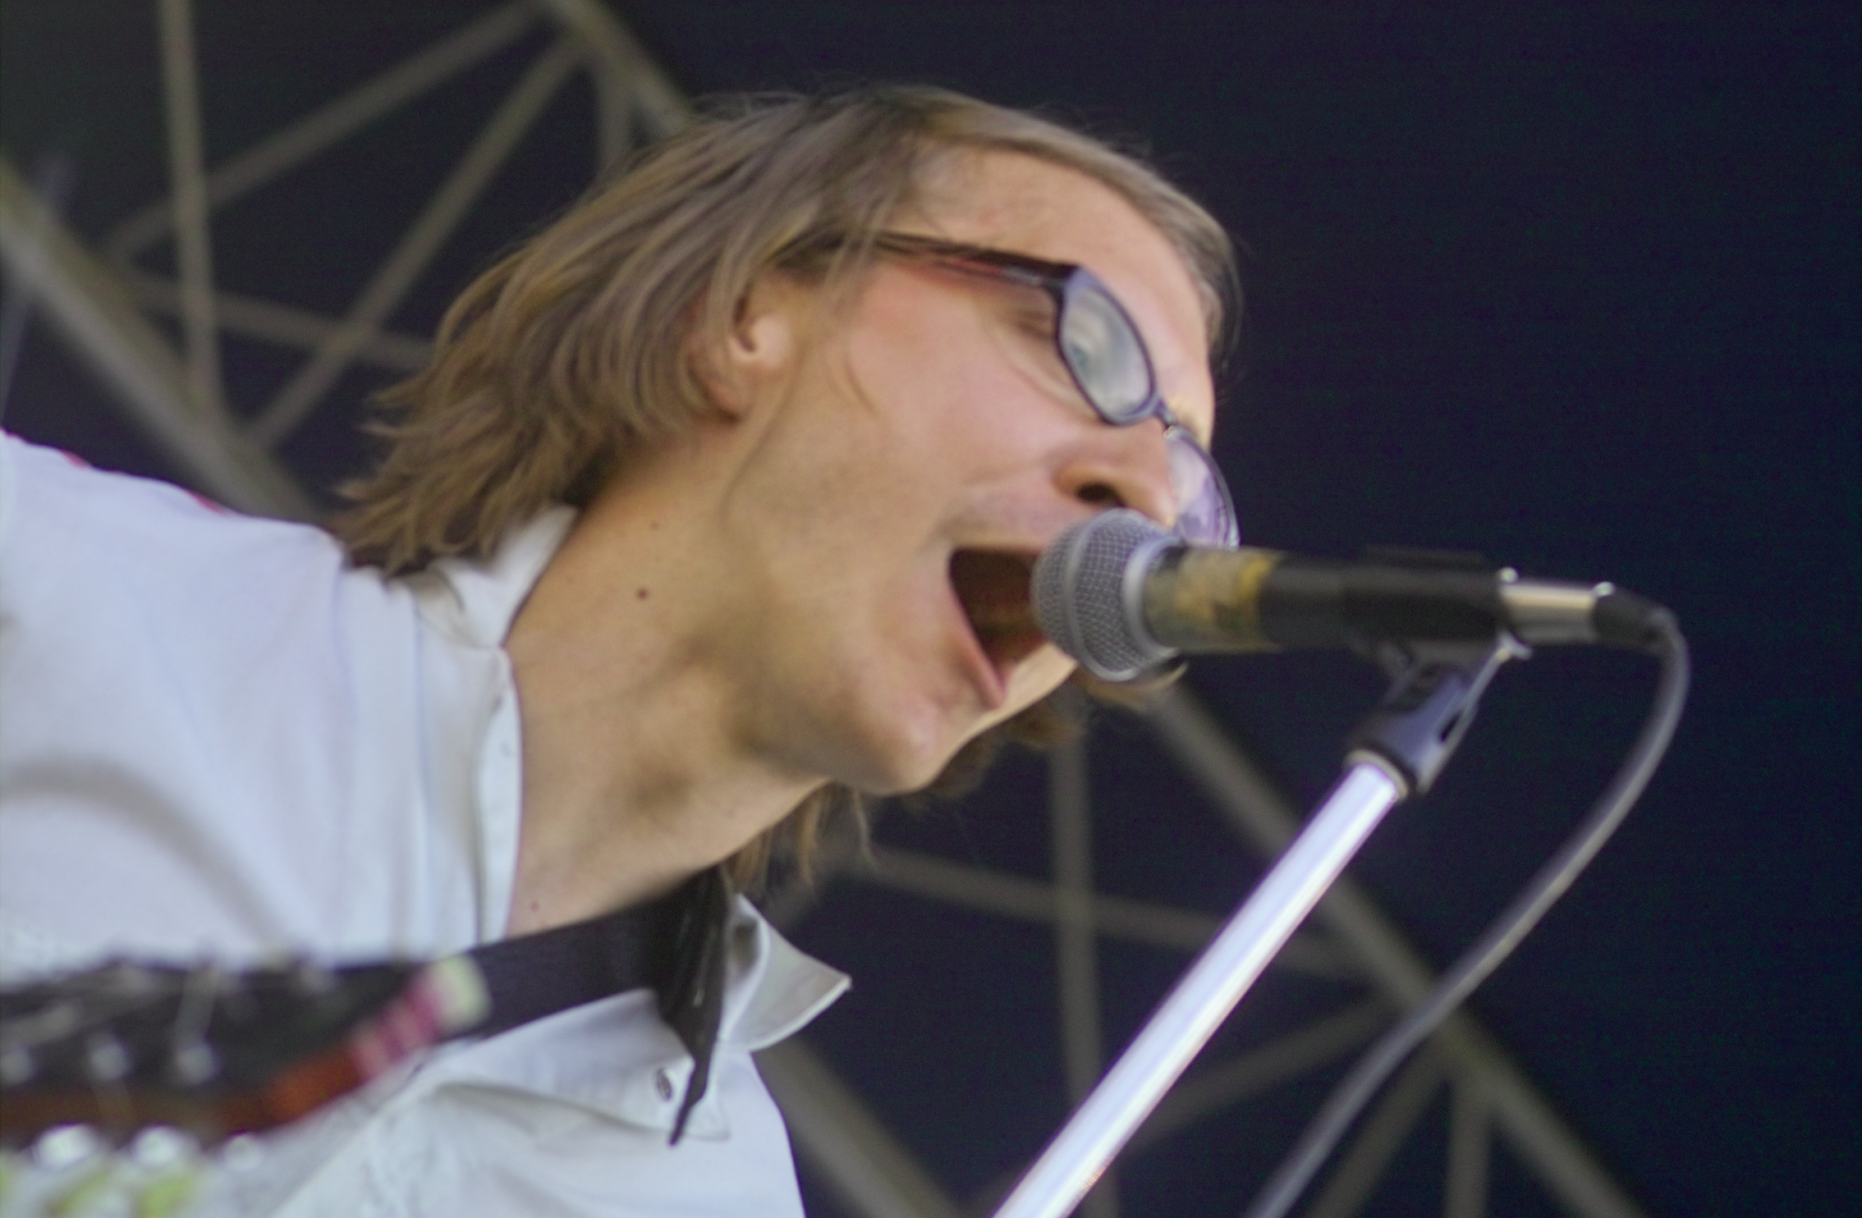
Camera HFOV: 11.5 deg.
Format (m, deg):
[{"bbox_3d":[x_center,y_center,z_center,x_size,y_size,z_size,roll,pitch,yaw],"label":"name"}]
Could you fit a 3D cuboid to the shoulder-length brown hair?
[{"bbox_3d":[-0.034,-0.049,2.926,0.268,0.248,0.200,-7,-46,38],"label":"shoulder-length brown hair"}]

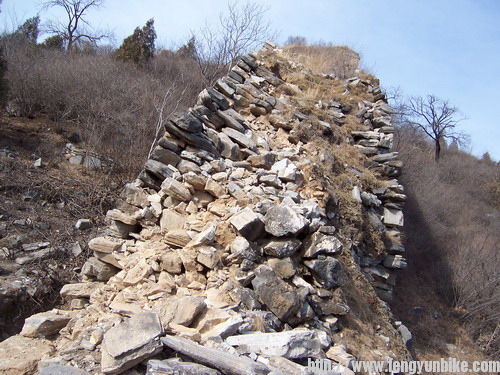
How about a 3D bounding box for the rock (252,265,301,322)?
[{"bbox_3d":[0.258,1.028,4.654,0.305,0.180,0.457,-33,53,-20],"label":"rock"}]

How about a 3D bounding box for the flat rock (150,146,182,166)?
[{"bbox_3d":[-1.126,-0.426,6.350,0.360,0.180,0.320,24,-3,0],"label":"flat rock"}]

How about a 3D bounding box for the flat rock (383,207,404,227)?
[{"bbox_3d":[2.137,0.432,7.100,0.310,0.260,0.300,0,-2,6],"label":"flat rock"}]

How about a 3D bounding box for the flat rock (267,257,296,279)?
[{"bbox_3d":[0.363,0.923,5.500,0.320,0.220,0.270,6,9,0],"label":"flat rock"}]

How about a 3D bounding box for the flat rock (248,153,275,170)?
[{"bbox_3d":[0.145,-0.327,6.000,0.310,0.180,0.240,0,6,0],"label":"flat rock"}]

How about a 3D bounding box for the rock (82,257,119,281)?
[{"bbox_3d":[-1.819,0.986,5.800,0.430,0.240,0.360,0,-2,0],"label":"rock"}]

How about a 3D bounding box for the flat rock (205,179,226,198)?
[{"bbox_3d":[-0.405,0.012,5.600,0.220,0.140,0.200,29,21,0],"label":"flat rock"}]

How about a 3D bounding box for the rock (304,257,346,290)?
[{"bbox_3d":[0.766,0.877,4.876,0.371,0.181,0.286,15,24,-10],"label":"rock"}]

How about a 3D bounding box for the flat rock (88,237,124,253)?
[{"bbox_3d":[-1.836,0.729,6.100,0.440,0.170,0.350,0,-2,0],"label":"flat rock"}]

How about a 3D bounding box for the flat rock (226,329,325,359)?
[{"bbox_3d":[0.208,1.361,4.180,0.840,0.180,0.290,2,15,0],"label":"flat rock"}]

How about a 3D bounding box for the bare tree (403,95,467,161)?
[{"bbox_3d":[14.707,-4.783,38.000,5.000,5.300,4.800,0,-2,0],"label":"bare tree"}]

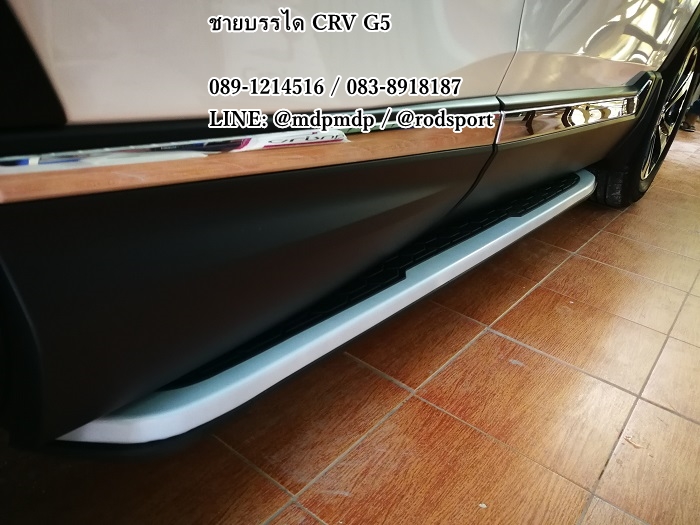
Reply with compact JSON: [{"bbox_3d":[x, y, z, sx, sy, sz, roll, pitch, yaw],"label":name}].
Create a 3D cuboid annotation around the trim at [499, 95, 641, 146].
[{"bbox_3d":[0.493,-0.308,1.138,0.025,0.055,0.950,25,28,30],"label":"trim"}]

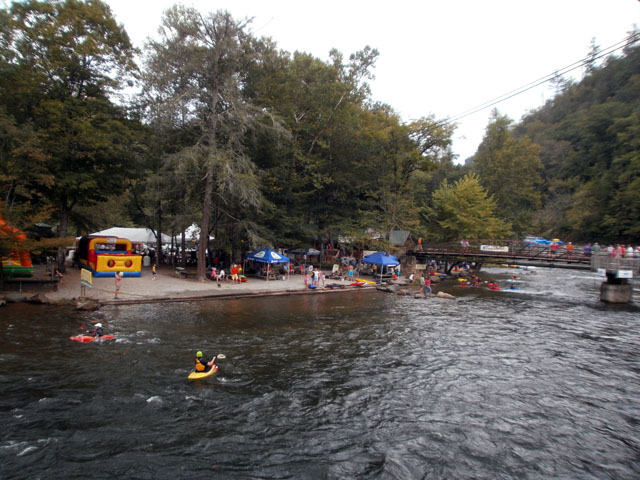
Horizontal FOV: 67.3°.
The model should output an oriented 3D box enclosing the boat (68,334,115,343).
[{"bbox_3d":[-11.364,4.886,23.963,2.200,0.300,0.620,1,2,-18],"label":"boat"}]

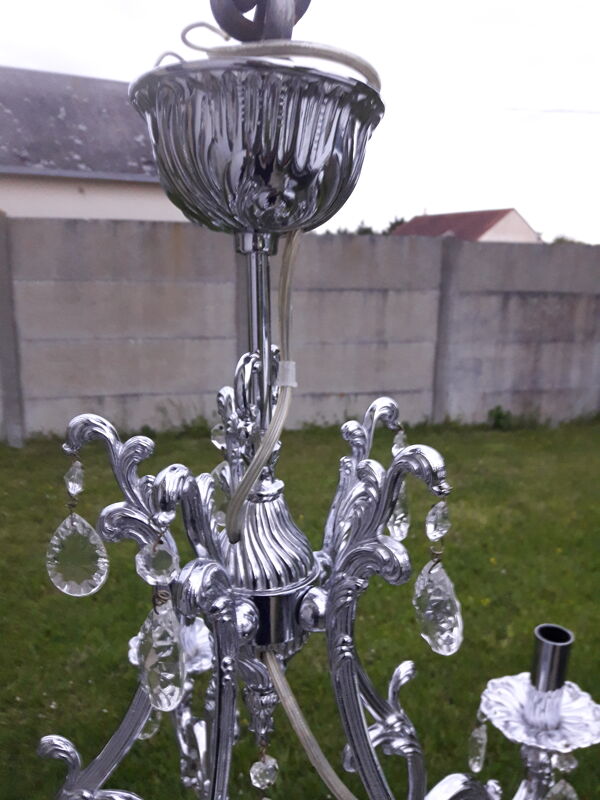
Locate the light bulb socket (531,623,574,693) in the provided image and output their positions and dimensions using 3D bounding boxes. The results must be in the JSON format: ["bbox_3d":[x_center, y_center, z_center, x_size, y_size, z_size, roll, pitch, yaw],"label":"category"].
[{"bbox_3d":[0.176,0.183,0.456,0.026,0.039,0.026,3,12,0],"label":"light bulb socket"}]

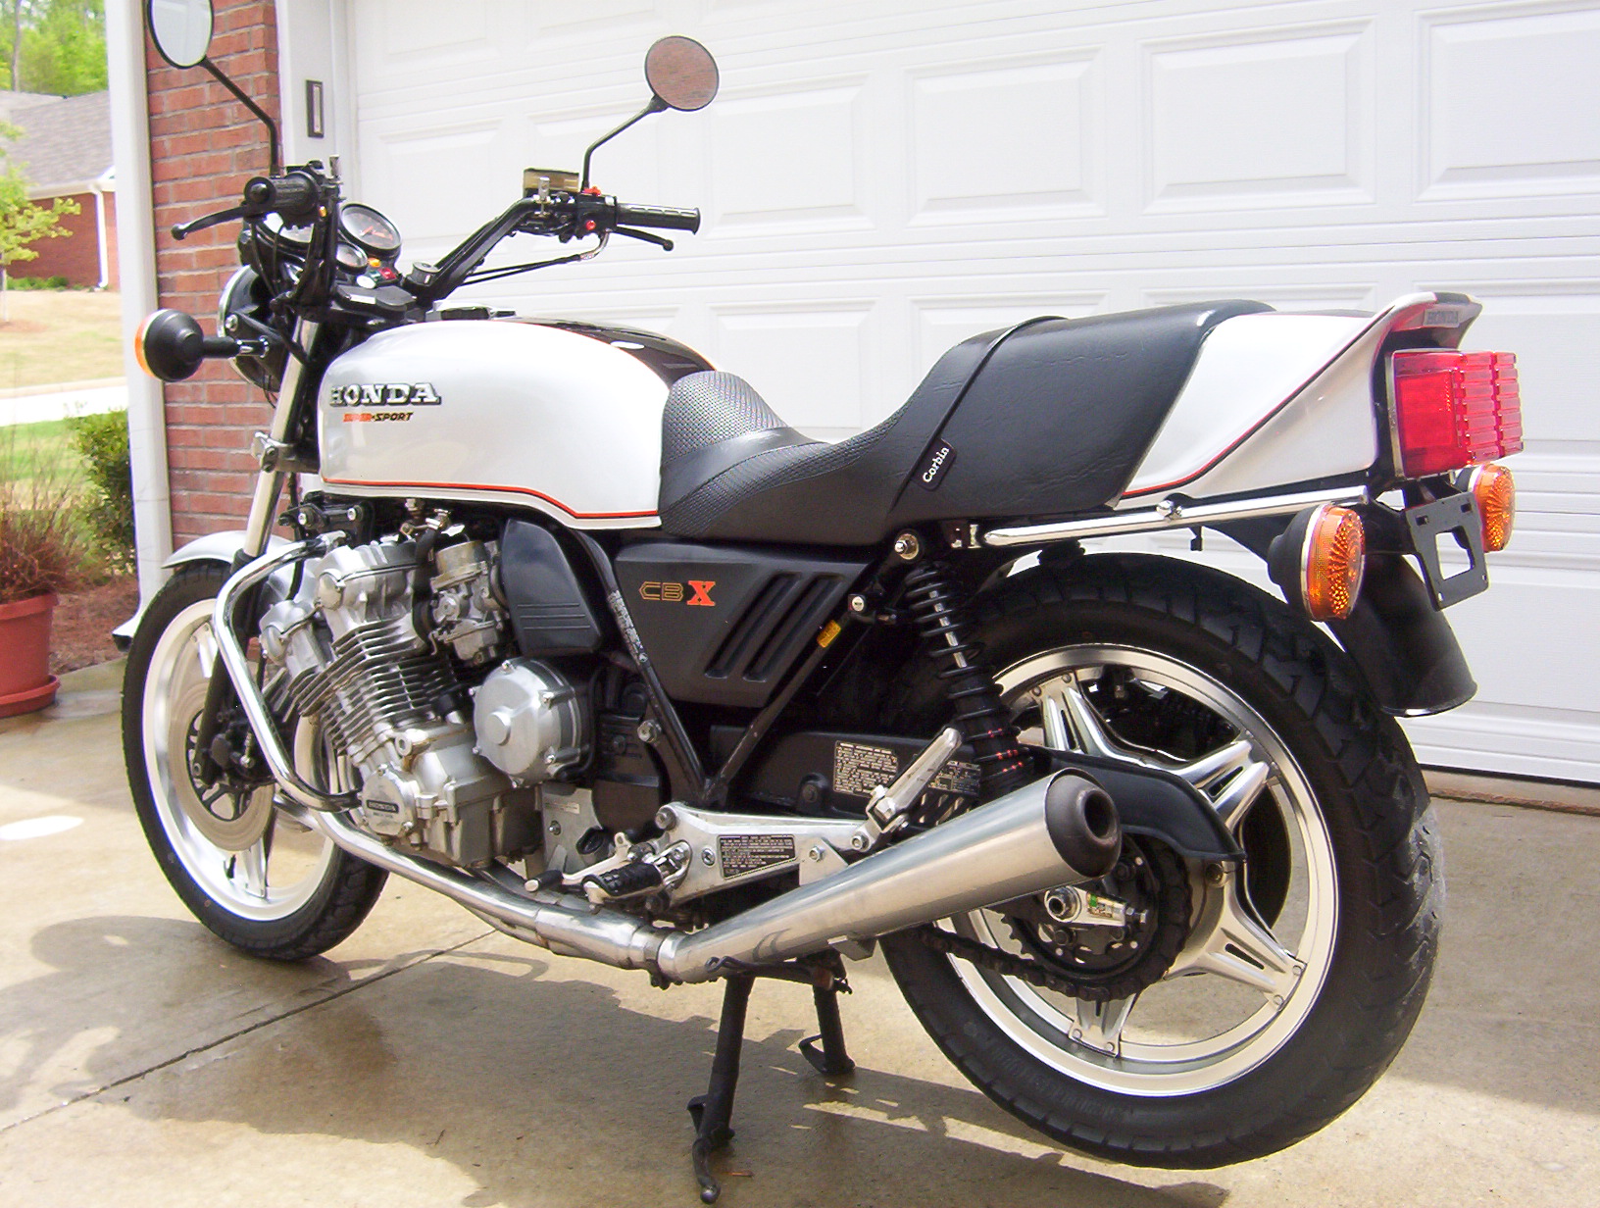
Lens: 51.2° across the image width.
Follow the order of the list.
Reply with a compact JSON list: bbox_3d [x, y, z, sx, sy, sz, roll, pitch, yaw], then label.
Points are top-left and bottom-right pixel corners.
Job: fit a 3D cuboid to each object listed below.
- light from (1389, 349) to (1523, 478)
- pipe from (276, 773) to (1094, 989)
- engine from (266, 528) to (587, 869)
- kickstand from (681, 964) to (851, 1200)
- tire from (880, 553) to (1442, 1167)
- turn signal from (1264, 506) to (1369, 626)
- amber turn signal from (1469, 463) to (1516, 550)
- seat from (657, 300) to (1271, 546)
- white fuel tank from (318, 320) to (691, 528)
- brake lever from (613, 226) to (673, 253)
[{"bbox_3d":[0.602,-0.178,1.524,0.075,0.107,0.210,-4,5,36],"label":"light"},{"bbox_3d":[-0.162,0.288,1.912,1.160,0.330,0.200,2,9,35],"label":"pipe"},{"bbox_3d":[-0.329,0.097,2.233,0.540,0.450,0.580,2,9,35],"label":"engine"},{"bbox_3d":[-0.052,0.533,2.035,0.140,0.235,0.400,2,9,35],"label":"kickstand"},{"bbox_3d":[0.346,0.278,1.785,0.667,0.667,0.130,2,9,35],"label":"tire"},{"bbox_3d":[0.419,-0.033,1.357,0.085,0.100,0.100,2,9,35],"label":"turn signal"},{"bbox_3d":[0.714,-0.101,1.781,0.085,0.100,0.100,2,9,35],"label":"amber turn signal"},{"bbox_3d":[0.183,-0.190,1.823,0.700,0.232,0.280,2,9,35],"label":"seat"},{"bbox_3d":[-0.324,-0.242,2.174,0.610,0.268,0.320,2,9,35],"label":"white fuel tank"},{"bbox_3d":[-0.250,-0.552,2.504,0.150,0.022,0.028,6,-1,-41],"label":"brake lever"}]

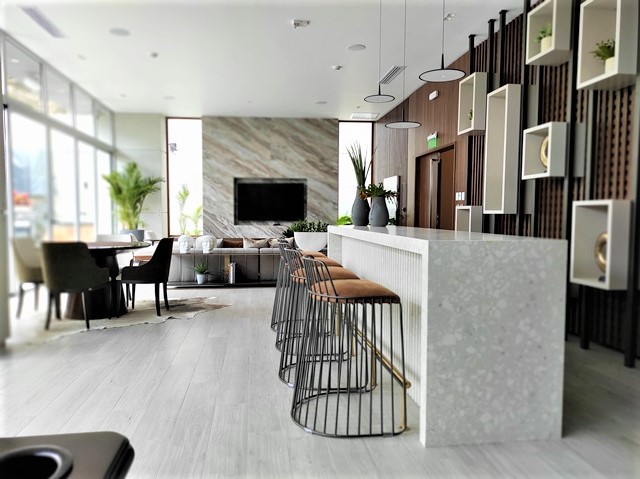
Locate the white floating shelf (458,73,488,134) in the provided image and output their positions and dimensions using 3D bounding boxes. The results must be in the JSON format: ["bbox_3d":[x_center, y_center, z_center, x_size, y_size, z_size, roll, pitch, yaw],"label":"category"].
[{"bbox_3d":[1.751,-1.536,5.302,0.145,0.613,0.386,0,3,-9],"label":"white floating shelf"}]

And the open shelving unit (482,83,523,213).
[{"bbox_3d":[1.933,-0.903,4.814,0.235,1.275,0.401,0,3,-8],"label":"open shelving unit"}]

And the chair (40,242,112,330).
[{"bbox_3d":[-2.354,0.421,4.437,0.554,0.815,0.564,0,3,-5],"label":"chair"}]

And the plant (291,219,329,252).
[{"bbox_3d":[-0.151,-0.057,7.050,0.600,0.512,0.600,0,3,-8],"label":"plant"}]

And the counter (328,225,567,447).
[{"bbox_3d":[0.625,0.403,3.505,0.686,0.955,2.744,0,3,-8],"label":"counter"}]

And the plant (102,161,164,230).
[{"bbox_3d":[-3.463,-0.814,8.645,1.129,1.310,1.065,0,3,-9],"label":"plant"}]

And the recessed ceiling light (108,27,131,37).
[{"bbox_3d":[-2.405,-2.492,5.529,0.243,0.027,0.243,0,3,-8],"label":"recessed ceiling light"}]

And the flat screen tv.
[{"bbox_3d":[-1.053,-0.810,10.176,1.454,0.836,0.069,0,3,-12],"label":"flat screen tv"}]

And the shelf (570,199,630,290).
[{"bbox_3d":[2.054,0.030,3.398,0.145,0.621,0.388,0,3,-9],"label":"shelf"}]

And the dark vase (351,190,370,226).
[{"bbox_3d":[0.409,-0.316,4.527,0.181,0.376,0.181,0,3,-8],"label":"dark vase"}]

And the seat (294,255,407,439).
[{"bbox_3d":[0.129,0.512,2.493,0.564,0.844,0.559,0,3,-8],"label":"seat"}]

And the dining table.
[{"bbox_3d":[-2.377,0.429,4.962,1.129,0.737,1.129,0,3,-9],"label":"dining table"}]

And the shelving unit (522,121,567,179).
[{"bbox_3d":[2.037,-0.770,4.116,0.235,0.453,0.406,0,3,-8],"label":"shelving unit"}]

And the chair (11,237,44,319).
[{"bbox_3d":[-2.897,0.389,4.912,0.564,0.820,0.543,0,3,-9],"label":"chair"}]

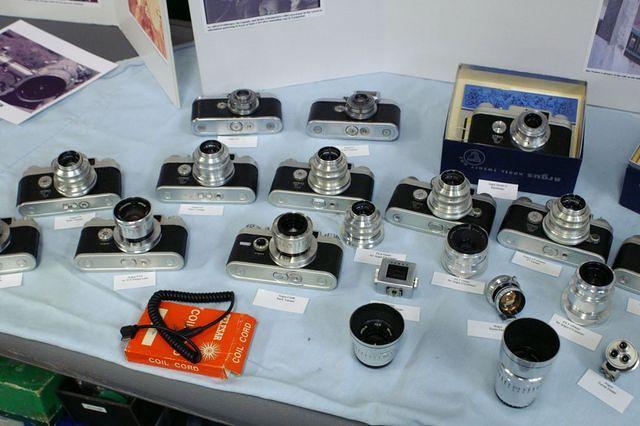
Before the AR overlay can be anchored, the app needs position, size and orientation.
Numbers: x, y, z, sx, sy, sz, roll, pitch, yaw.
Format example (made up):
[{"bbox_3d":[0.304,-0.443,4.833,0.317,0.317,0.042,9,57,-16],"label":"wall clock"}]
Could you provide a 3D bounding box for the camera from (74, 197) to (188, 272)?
[{"bbox_3d":[-0.228,0.014,0.901,0.133,0.080,0.075,-1,43,-1],"label":"camera"}]

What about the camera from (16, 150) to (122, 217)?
[{"bbox_3d":[-0.329,-0.052,0.978,0.133,0.071,0.076,-6,50,-7],"label":"camera"}]

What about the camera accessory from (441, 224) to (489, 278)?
[{"bbox_3d":[0.173,0.045,0.885,0.056,0.040,0.056,-2,43,0],"label":"camera accessory"}]

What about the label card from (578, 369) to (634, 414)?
[{"bbox_3d":[0.295,0.183,0.770,0.051,0.001,0.025,34,54,31],"label":"label card"}]

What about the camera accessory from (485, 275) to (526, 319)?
[{"bbox_3d":[0.209,0.093,0.838,0.044,0.044,0.034,-8,16,-8],"label":"camera accessory"}]

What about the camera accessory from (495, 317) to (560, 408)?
[{"bbox_3d":[0.204,0.153,0.747,0.056,0.084,0.056,0,43,0],"label":"camera accessory"}]

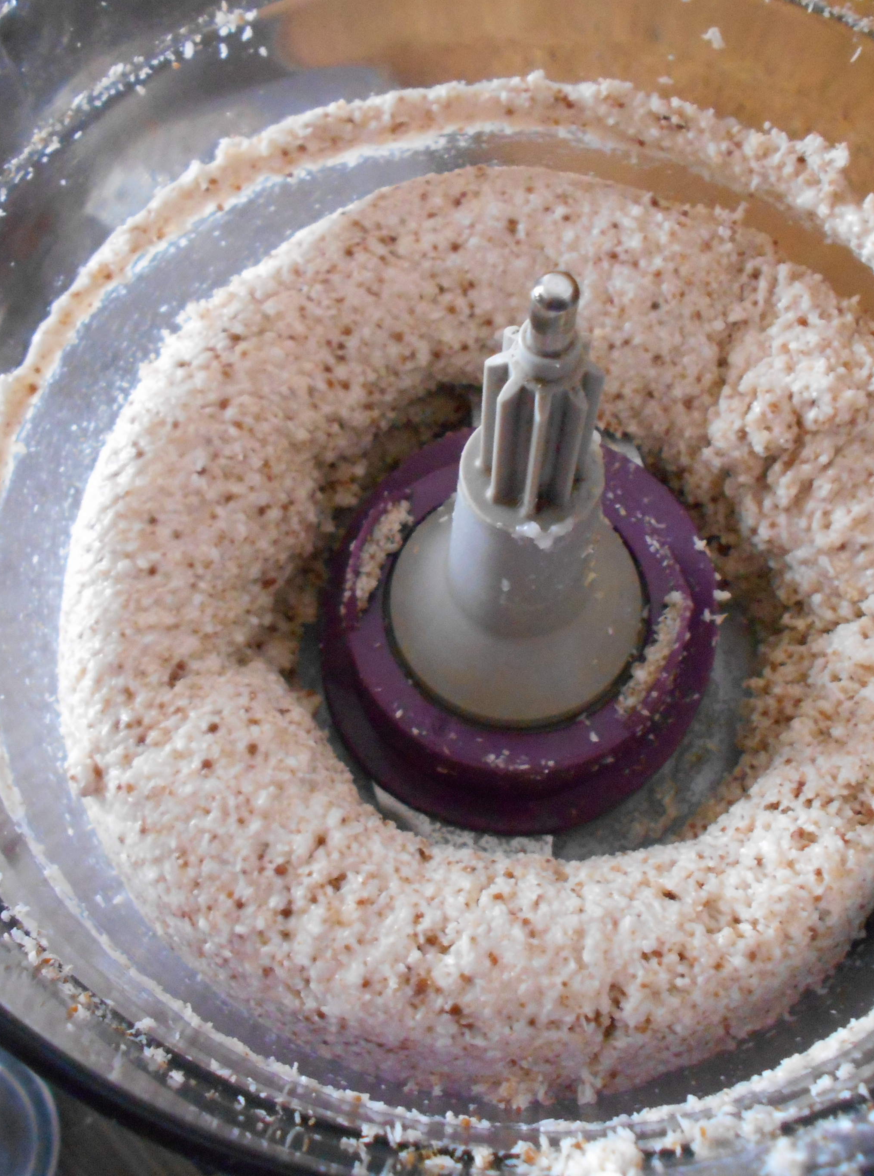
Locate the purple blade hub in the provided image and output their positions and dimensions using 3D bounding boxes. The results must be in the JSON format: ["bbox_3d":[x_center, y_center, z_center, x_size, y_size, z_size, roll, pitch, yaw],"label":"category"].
[{"bbox_3d":[0.015,0.006,0.226,0.076,0.023,0.080,0,67,1],"label":"purple blade hub"}]

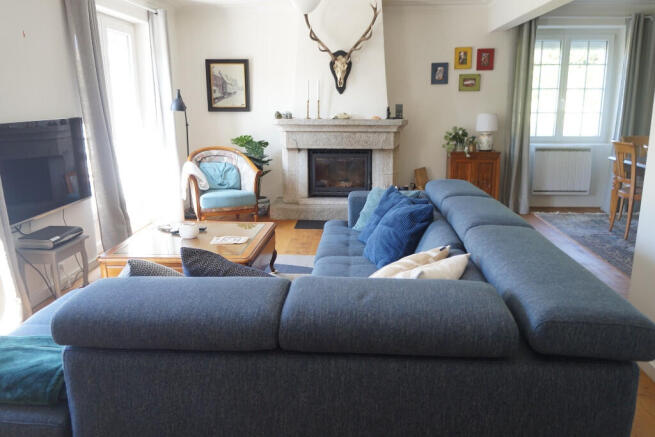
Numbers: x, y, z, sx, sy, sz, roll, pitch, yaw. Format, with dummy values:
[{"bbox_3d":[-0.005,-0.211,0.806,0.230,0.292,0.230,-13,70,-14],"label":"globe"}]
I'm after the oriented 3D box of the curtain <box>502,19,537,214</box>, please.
[{"bbox_3d":[2.294,-1.186,5.857,0.301,2.311,0.150,1,13,5],"label":"curtain"}]

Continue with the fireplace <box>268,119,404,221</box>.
[{"bbox_3d":[0.158,-0.613,5.968,1.595,1.184,0.522,0,14,4],"label":"fireplace"}]

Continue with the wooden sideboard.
[{"bbox_3d":[1.752,-0.422,6.000,0.584,0.790,0.340,1,13,5],"label":"wooden sideboard"}]

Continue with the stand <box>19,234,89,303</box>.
[{"bbox_3d":[-1.891,0.398,3.424,0.291,0.470,0.379,0,14,4],"label":"stand"}]

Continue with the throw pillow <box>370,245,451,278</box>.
[{"bbox_3d":[0.398,0.303,2.344,0.440,0.160,0.440,-32,12,6],"label":"throw pillow"}]

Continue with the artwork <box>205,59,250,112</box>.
[{"bbox_3d":[-1.222,-1.634,6.067,0.538,0.622,0.030,0,14,4],"label":"artwork"}]

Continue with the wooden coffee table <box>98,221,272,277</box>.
[{"bbox_3d":[-0.953,0.349,3.613,1.014,0.424,0.987,1,13,5],"label":"wooden coffee table"}]

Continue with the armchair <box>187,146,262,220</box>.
[{"bbox_3d":[-1.251,-0.399,5.873,0.760,0.840,0.750,-4,14,-16],"label":"armchair"}]

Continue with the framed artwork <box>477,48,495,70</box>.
[{"bbox_3d":[1.868,-1.871,5.798,0.201,0.244,0.020,0,14,4],"label":"framed artwork"}]

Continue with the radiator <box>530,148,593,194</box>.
[{"bbox_3d":[2.970,-0.601,6.261,0.693,0.589,0.100,0,14,4],"label":"radiator"}]

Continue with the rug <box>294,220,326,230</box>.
[{"bbox_3d":[0.040,0.076,5.659,0.800,0.010,0.468,1,13,5],"label":"rug"}]

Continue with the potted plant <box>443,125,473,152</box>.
[{"bbox_3d":[1.549,-0.934,5.834,0.360,0.320,0.320,0,14,4],"label":"potted plant"}]

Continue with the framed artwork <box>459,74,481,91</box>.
[{"bbox_3d":[1.714,-1.627,5.905,0.253,0.198,0.024,1,13,5],"label":"framed artwork"}]

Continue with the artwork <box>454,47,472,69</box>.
[{"bbox_3d":[1.607,-1.892,5.811,0.203,0.250,0.020,0,14,4],"label":"artwork"}]

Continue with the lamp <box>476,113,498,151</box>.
[{"bbox_3d":[1.895,-1.022,5.847,0.247,0.445,0.247,1,13,5],"label":"lamp"}]

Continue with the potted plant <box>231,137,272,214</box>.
[{"bbox_3d":[-0.936,-0.529,6.110,0.508,1.005,0.480,1,13,5],"label":"potted plant"}]

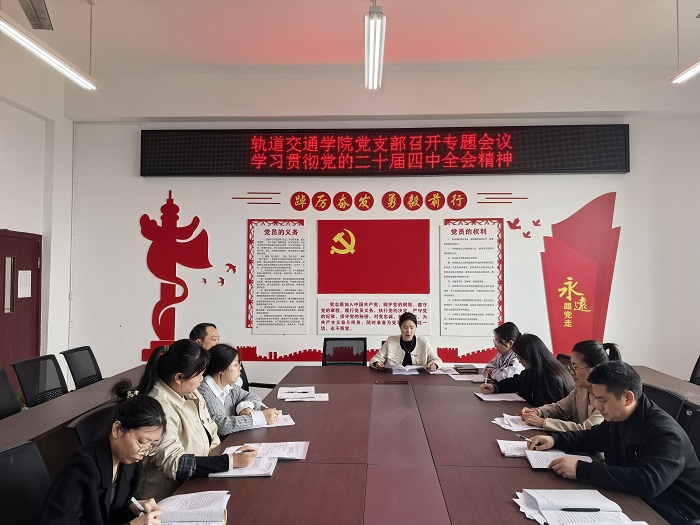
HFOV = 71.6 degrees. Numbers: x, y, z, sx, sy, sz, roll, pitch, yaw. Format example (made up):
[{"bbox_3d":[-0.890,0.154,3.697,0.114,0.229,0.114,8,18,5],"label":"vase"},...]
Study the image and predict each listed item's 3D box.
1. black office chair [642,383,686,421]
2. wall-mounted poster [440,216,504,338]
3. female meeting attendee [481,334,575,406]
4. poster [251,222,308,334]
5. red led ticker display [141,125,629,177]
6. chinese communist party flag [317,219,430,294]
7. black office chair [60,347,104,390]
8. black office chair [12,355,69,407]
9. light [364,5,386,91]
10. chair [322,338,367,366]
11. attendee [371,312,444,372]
[{"bbox_3d":[1.553,1.212,2.829,0.600,0.930,0.560,0,-2,4],"label":"black office chair"},{"bbox_3d":[1.481,0.181,5.868,0.780,1.430,0.020,0,-2,2],"label":"wall-mounted poster"},{"bbox_3d":[1.160,1.007,2.990,0.700,1.150,0.500,0,-2,9],"label":"female meeting attendee"},{"bbox_3d":[-0.883,0.184,5.953,0.750,1.410,0.020,0,-2,2],"label":"poster"},{"bbox_3d":[0.380,-1.338,5.880,5.855,0.560,0.100,0,-2,2],"label":"red led ticker display"},{"bbox_3d":[0.293,-0.065,5.880,1.359,0.895,0.020,0,-2,2],"label":"chinese communist party flag"},{"bbox_3d":[-1.930,1.152,3.860,0.560,0.900,0.530,0,-2,7],"label":"black office chair"},{"bbox_3d":[-2.316,1.249,3.923,0.600,0.930,0.560,0,-2,4],"label":"black office chair"},{"bbox_3d":[0.193,-1.621,3.824,0.150,0.090,1.250,0,-2,2],"label":"light"},{"bbox_3d":[-0.060,1.166,4.370,0.530,0.900,0.570,0,-2,2],"label":"chair"},{"bbox_3d":[0.470,1.009,4.120,0.560,1.190,0.720,0,-2,3],"label":"attendee"}]

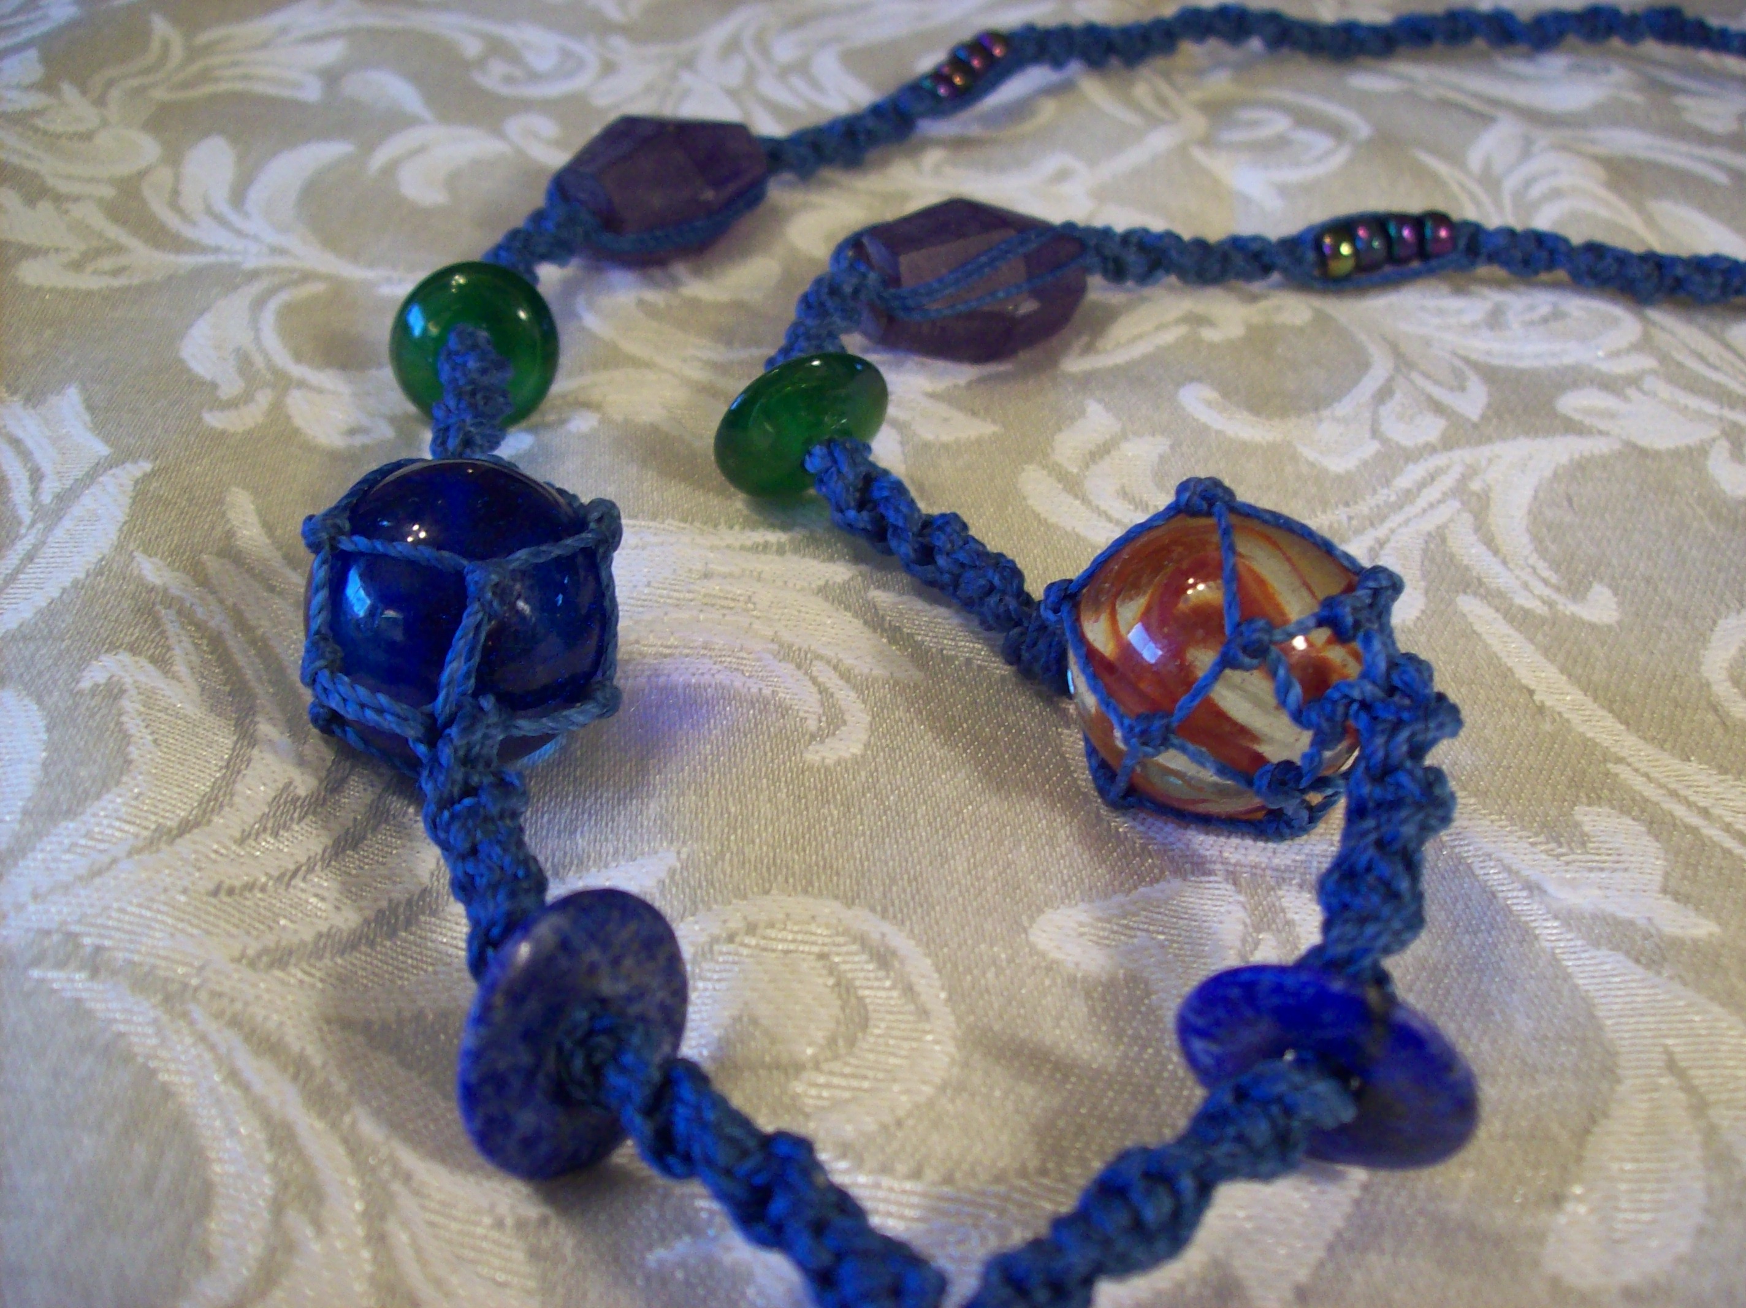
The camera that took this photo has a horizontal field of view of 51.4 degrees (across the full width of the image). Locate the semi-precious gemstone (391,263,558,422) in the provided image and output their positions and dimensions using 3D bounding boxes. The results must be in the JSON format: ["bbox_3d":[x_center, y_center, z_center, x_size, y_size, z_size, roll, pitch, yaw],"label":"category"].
[{"bbox_3d":[-0.028,-0.022,0.129,0.012,0.012,0.006,-3,5,-12],"label":"semi-precious gemstone"}]

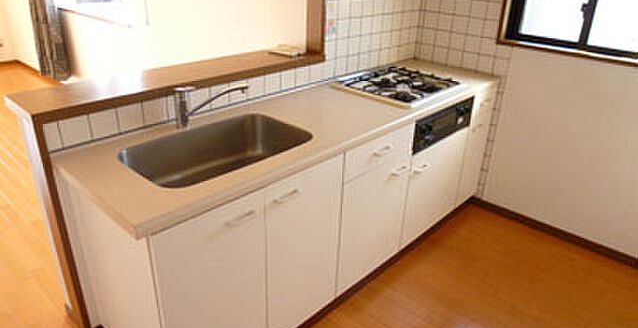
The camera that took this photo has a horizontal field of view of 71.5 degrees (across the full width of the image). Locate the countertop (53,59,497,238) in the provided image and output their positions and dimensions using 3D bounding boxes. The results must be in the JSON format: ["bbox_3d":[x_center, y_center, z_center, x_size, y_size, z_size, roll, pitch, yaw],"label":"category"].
[{"bbox_3d":[0.083,-0.252,2.043,0.592,0.043,2.217,24,34,37],"label":"countertop"}]

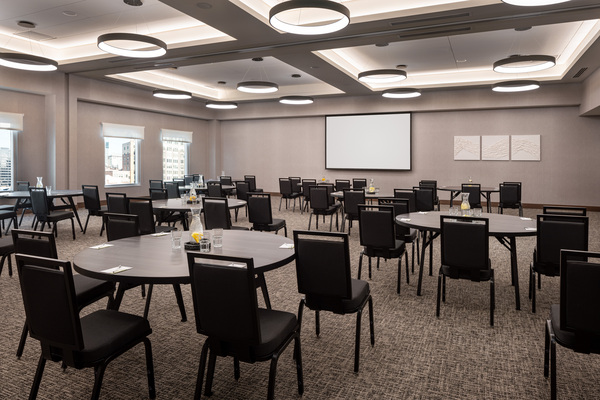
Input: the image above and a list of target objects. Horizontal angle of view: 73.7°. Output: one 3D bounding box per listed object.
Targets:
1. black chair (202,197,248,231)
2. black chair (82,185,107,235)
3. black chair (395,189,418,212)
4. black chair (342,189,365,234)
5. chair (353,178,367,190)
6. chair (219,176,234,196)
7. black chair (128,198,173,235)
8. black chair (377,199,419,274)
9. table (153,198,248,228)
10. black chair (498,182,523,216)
[{"bbox_3d":[-0.991,0.407,5.413,0.460,0.900,0.550,2,6,23],"label":"black chair"},{"bbox_3d":[-3.751,0.184,7.572,0.460,0.900,0.550,2,6,22],"label":"black chair"},{"bbox_3d":[1.852,0.261,6.829,0.460,0.900,0.550,3,6,26],"label":"black chair"},{"bbox_3d":[1.015,0.244,6.992,0.460,0.900,0.550,2,6,24],"label":"black chair"},{"bbox_3d":[1.724,-0.120,10.974,0.460,0.900,0.550,2,6,26],"label":"chair"},{"bbox_3d":[-2.064,-0.239,12.003,0.460,0.900,0.550,2,6,24],"label":"chair"},{"bbox_3d":[-1.871,0.419,5.139,0.460,0.900,0.550,2,6,20],"label":"black chair"},{"bbox_3d":[1.278,0.424,5.206,0.470,0.915,0.535,2,6,25],"label":"black chair"},{"bbox_3d":[-1.550,0.424,6.053,1.494,0.750,1.494,0,5,0],"label":"table"},{"bbox_3d":[4.403,0.109,8.438,0.460,0.900,0.550,2,6,23],"label":"black chair"}]

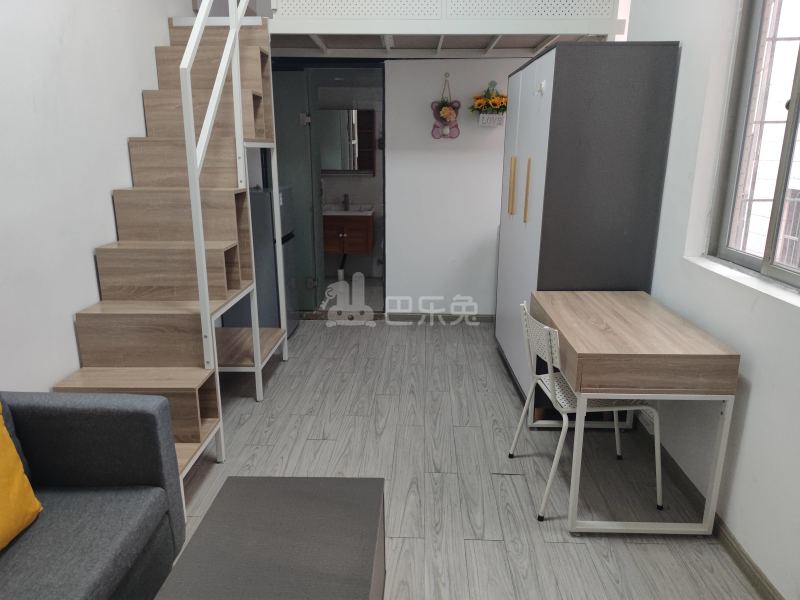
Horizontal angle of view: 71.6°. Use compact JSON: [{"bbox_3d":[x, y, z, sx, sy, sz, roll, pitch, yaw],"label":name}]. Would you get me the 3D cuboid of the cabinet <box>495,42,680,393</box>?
[{"bbox_3d":[1.072,-0.449,3.510,0.620,1.970,1.070,0,14,0],"label":"cabinet"}]

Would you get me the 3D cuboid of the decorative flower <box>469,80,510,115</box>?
[{"bbox_3d":[0.722,-1.610,4.409,0.340,0.270,0.150,0,14,1],"label":"decorative flower"}]

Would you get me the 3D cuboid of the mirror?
[{"bbox_3d":[-0.557,-1.724,6.083,0.600,0.680,0.130,0,14,1],"label":"mirror"}]

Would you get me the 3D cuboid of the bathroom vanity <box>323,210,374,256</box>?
[{"bbox_3d":[-0.565,-0.750,6.205,0.530,0.460,0.420,0,14,1],"label":"bathroom vanity"}]

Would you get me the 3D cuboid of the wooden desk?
[{"bbox_3d":[0.941,0.439,2.483,0.560,0.750,0.910,1,14,3],"label":"wooden desk"}]

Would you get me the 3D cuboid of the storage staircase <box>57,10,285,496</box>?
[{"bbox_3d":[-1.144,-0.435,2.849,0.630,2.260,1.860,0,14,1],"label":"storage staircase"}]

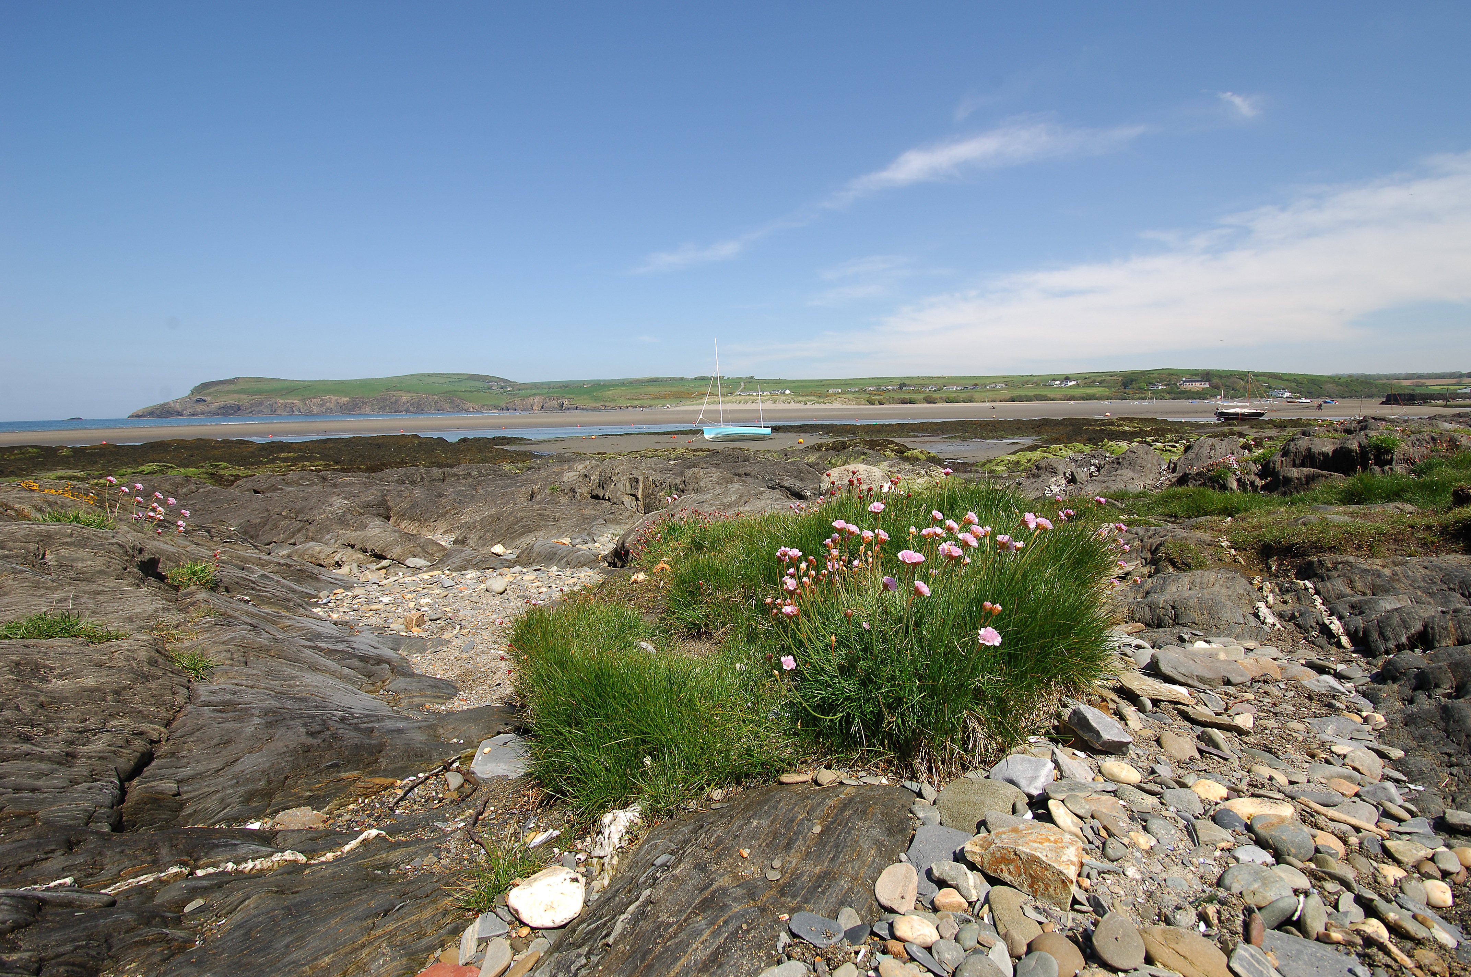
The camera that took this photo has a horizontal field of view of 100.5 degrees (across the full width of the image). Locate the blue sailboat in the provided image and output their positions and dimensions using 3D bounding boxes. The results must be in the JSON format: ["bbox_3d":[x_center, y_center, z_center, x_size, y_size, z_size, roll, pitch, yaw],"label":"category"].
[{"bbox_3d":[-0.156,-7.300,45.505,5.650,7.500,1.950,-1,8,-2],"label":"blue sailboat"}]

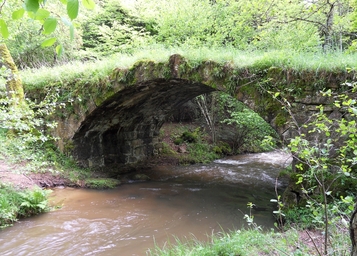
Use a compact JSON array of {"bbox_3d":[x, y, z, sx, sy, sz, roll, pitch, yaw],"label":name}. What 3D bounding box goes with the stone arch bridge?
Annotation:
[{"bbox_3d":[0.319,-0.218,8.572,9.042,3.102,4.290,1,3,25],"label":"stone arch bridge"}]

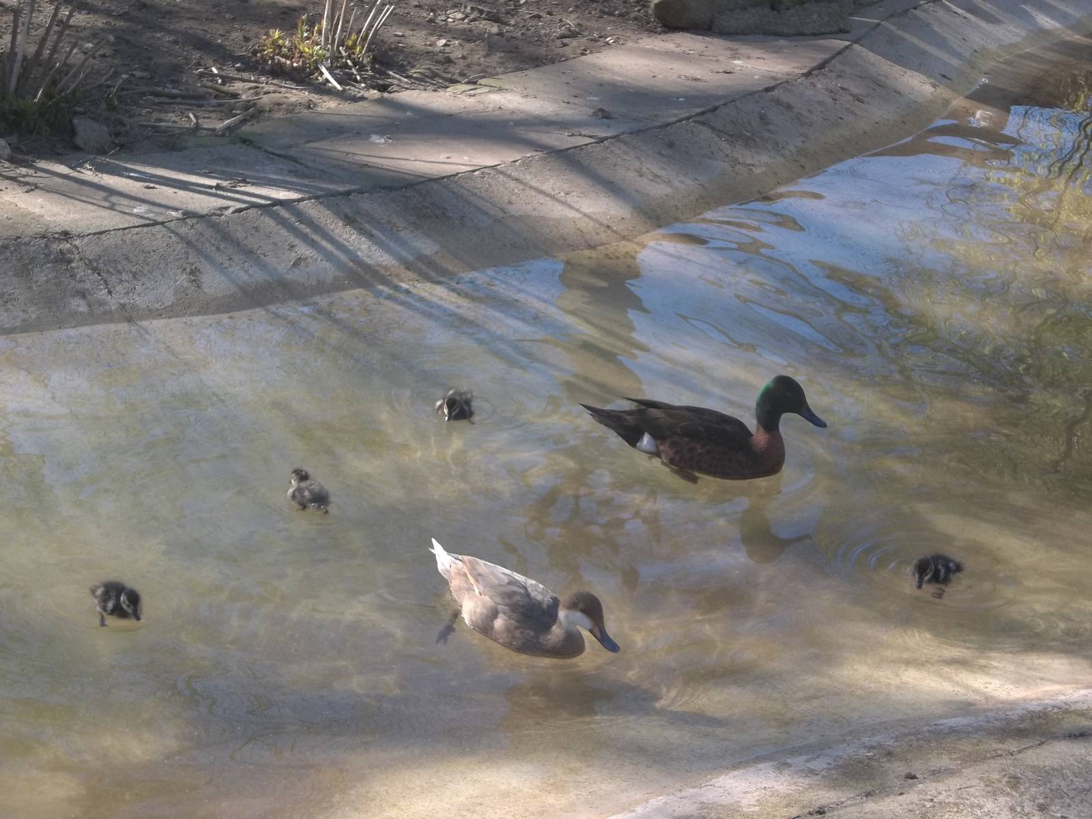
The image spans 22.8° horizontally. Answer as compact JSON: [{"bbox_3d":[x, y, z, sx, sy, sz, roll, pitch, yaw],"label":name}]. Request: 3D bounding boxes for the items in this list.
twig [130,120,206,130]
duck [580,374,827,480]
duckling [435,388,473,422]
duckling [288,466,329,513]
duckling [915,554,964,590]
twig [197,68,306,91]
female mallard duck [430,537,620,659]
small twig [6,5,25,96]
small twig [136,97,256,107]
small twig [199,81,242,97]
[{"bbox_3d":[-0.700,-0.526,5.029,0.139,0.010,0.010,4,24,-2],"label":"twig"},{"bbox_3d":[0.240,0.021,4.165,0.372,0.178,0.135,6,24,4],"label":"duck"},{"bbox_3d":[-0.145,-0.003,4.294,0.055,0.047,0.078,14,26,20],"label":"duckling"},{"bbox_3d":[-0.347,0.119,3.967,0.072,0.062,0.047,5,24,2],"label":"duckling"},{"bbox_3d":[0.565,0.233,3.890,0.080,0.047,0.052,-10,28,-29],"label":"duckling"},{"bbox_3d":[-0.578,-0.646,5.319,0.224,0.014,0.016,10,25,12],"label":"twig"},{"bbox_3d":[-0.029,0.250,3.656,0.320,0.138,0.138,20,28,31],"label":"female mallard duck"},{"bbox_3d":[-1.004,-0.675,5.117,0.012,0.178,0.012,11,24,-3],"label":"small twig"},{"bbox_3d":[-0.665,-0.587,5.173,0.216,0.013,0.016,-3,25,-17],"label":"small twig"},{"bbox_3d":[-0.631,-0.621,5.254,0.096,0.014,0.014,15,26,23],"label":"small twig"}]

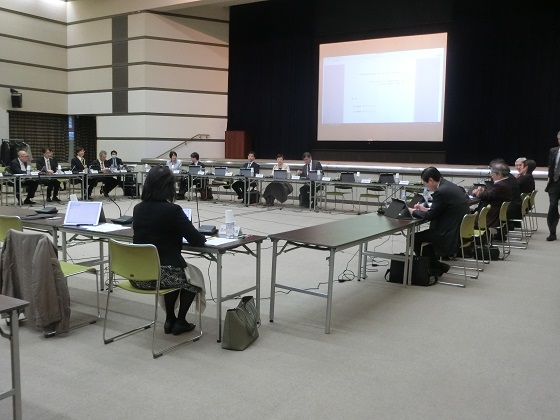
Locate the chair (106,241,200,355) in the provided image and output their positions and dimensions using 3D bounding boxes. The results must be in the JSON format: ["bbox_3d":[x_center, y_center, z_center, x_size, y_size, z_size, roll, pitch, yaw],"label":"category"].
[{"bbox_3d":[-0.906,0.579,4.005,0.525,0.770,0.550,5,7,31],"label":"chair"}]

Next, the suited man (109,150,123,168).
[{"bbox_3d":[-4.520,-1.026,14.897,0.500,1.220,0.720,-4,8,-36],"label":"suited man"}]

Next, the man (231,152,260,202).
[{"bbox_3d":[-0.874,-0.847,14.359,0.520,1.335,0.770,6,8,35],"label":"man"}]

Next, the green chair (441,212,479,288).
[{"bbox_3d":[1.840,0.383,5.965,0.530,0.755,0.500,5,7,32],"label":"green chair"}]

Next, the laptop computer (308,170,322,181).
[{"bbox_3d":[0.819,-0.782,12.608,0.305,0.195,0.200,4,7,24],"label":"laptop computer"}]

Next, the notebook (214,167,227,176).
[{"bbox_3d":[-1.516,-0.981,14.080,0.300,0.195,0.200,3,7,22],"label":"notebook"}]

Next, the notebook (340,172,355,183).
[{"bbox_3d":[1.464,-0.732,11.864,0.290,0.200,0.180,5,8,32],"label":"notebook"}]

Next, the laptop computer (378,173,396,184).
[{"bbox_3d":[2.225,-0.659,11.384,0.290,0.200,0.180,5,8,32],"label":"laptop computer"}]

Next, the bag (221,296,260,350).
[{"bbox_3d":[-0.278,0.804,3.950,0.155,0.300,0.325,3,7,16],"label":"bag"}]

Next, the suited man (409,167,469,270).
[{"bbox_3d":[1.742,0.149,6.041,0.660,1.220,0.480,5,8,32],"label":"suited man"}]

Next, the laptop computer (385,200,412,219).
[{"bbox_3d":[1.250,-0.012,5.817,0.180,0.180,0.305,0,6,-10],"label":"laptop computer"}]

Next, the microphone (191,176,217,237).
[{"bbox_3d":[-0.615,-0.037,4.482,0.150,0.450,0.180,5,8,32],"label":"microphone"}]

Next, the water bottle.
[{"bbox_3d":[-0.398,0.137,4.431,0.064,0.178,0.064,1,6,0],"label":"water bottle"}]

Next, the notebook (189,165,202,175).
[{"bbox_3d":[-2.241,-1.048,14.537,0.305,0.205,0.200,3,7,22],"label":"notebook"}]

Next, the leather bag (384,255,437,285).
[{"bbox_3d":[1.400,0.632,5.846,0.420,0.290,0.160,4,7,24],"label":"leather bag"}]

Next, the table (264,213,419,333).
[{"bbox_3d":[0.631,0.525,5.115,0.600,0.700,1.800,5,7,32],"label":"table"}]

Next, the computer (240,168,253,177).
[{"bbox_3d":[-0.815,-0.950,13.303,0.280,0.200,0.180,5,8,32],"label":"computer"}]

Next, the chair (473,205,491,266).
[{"bbox_3d":[2.341,0.298,6.806,0.520,0.770,0.520,5,8,32],"label":"chair"}]

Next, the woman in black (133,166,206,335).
[{"bbox_3d":[-0.793,0.318,4.114,0.510,1.270,0.640,5,7,31],"label":"woman in black"}]

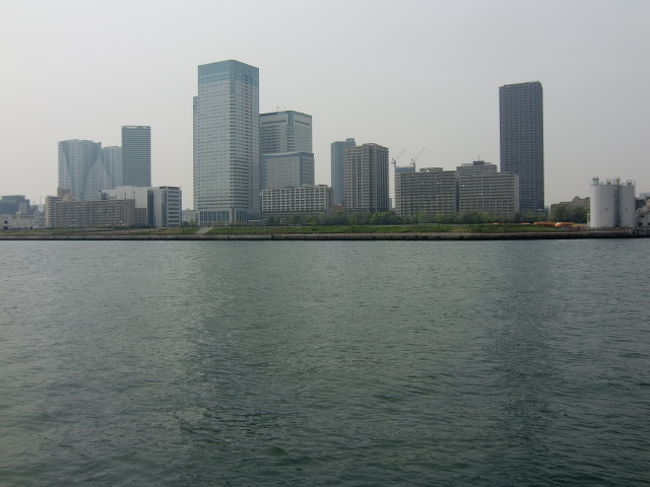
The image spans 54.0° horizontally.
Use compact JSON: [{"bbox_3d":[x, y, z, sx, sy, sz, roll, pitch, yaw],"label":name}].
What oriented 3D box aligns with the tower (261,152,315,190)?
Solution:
[{"bbox_3d":[-45.150,-63.770,764.760,57.050,85.340,32.000,0,2,30],"label":"tower"}]

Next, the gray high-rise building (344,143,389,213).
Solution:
[{"bbox_3d":[45.570,-63.220,692.670,33.030,84.260,41.270,0,2,30],"label":"gray high-rise building"}]

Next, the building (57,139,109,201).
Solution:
[{"bbox_3d":[-560.880,-133.800,1456.170,65.000,194.450,65.000,0,2,30],"label":"building"}]

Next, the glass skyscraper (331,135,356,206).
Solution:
[{"bbox_3d":[39.700,-130.420,1373.750,38.050,181.280,39.960,0,2,30],"label":"glass skyscraper"}]

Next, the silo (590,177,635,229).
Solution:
[{"bbox_3d":[137.270,-18.600,304.630,21.150,23.740,15.000,0,2,24],"label":"silo"}]

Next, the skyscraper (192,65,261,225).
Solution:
[{"bbox_3d":[-119.700,-119.230,784.990,55.920,195.010,50.790,0,2,30],"label":"skyscraper"}]

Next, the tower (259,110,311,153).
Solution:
[{"bbox_3d":[-56.470,-103.080,901.570,58.320,156.000,49.510,0,2,30],"label":"tower"}]

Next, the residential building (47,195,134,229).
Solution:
[{"bbox_3d":[-254.070,-31.390,688.140,130.860,30.550,13.000,0,2,30],"label":"residential building"}]

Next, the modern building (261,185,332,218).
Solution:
[{"bbox_3d":[-30.750,-39.730,694.080,81.820,38.730,14.320,0,2,30],"label":"modern building"}]

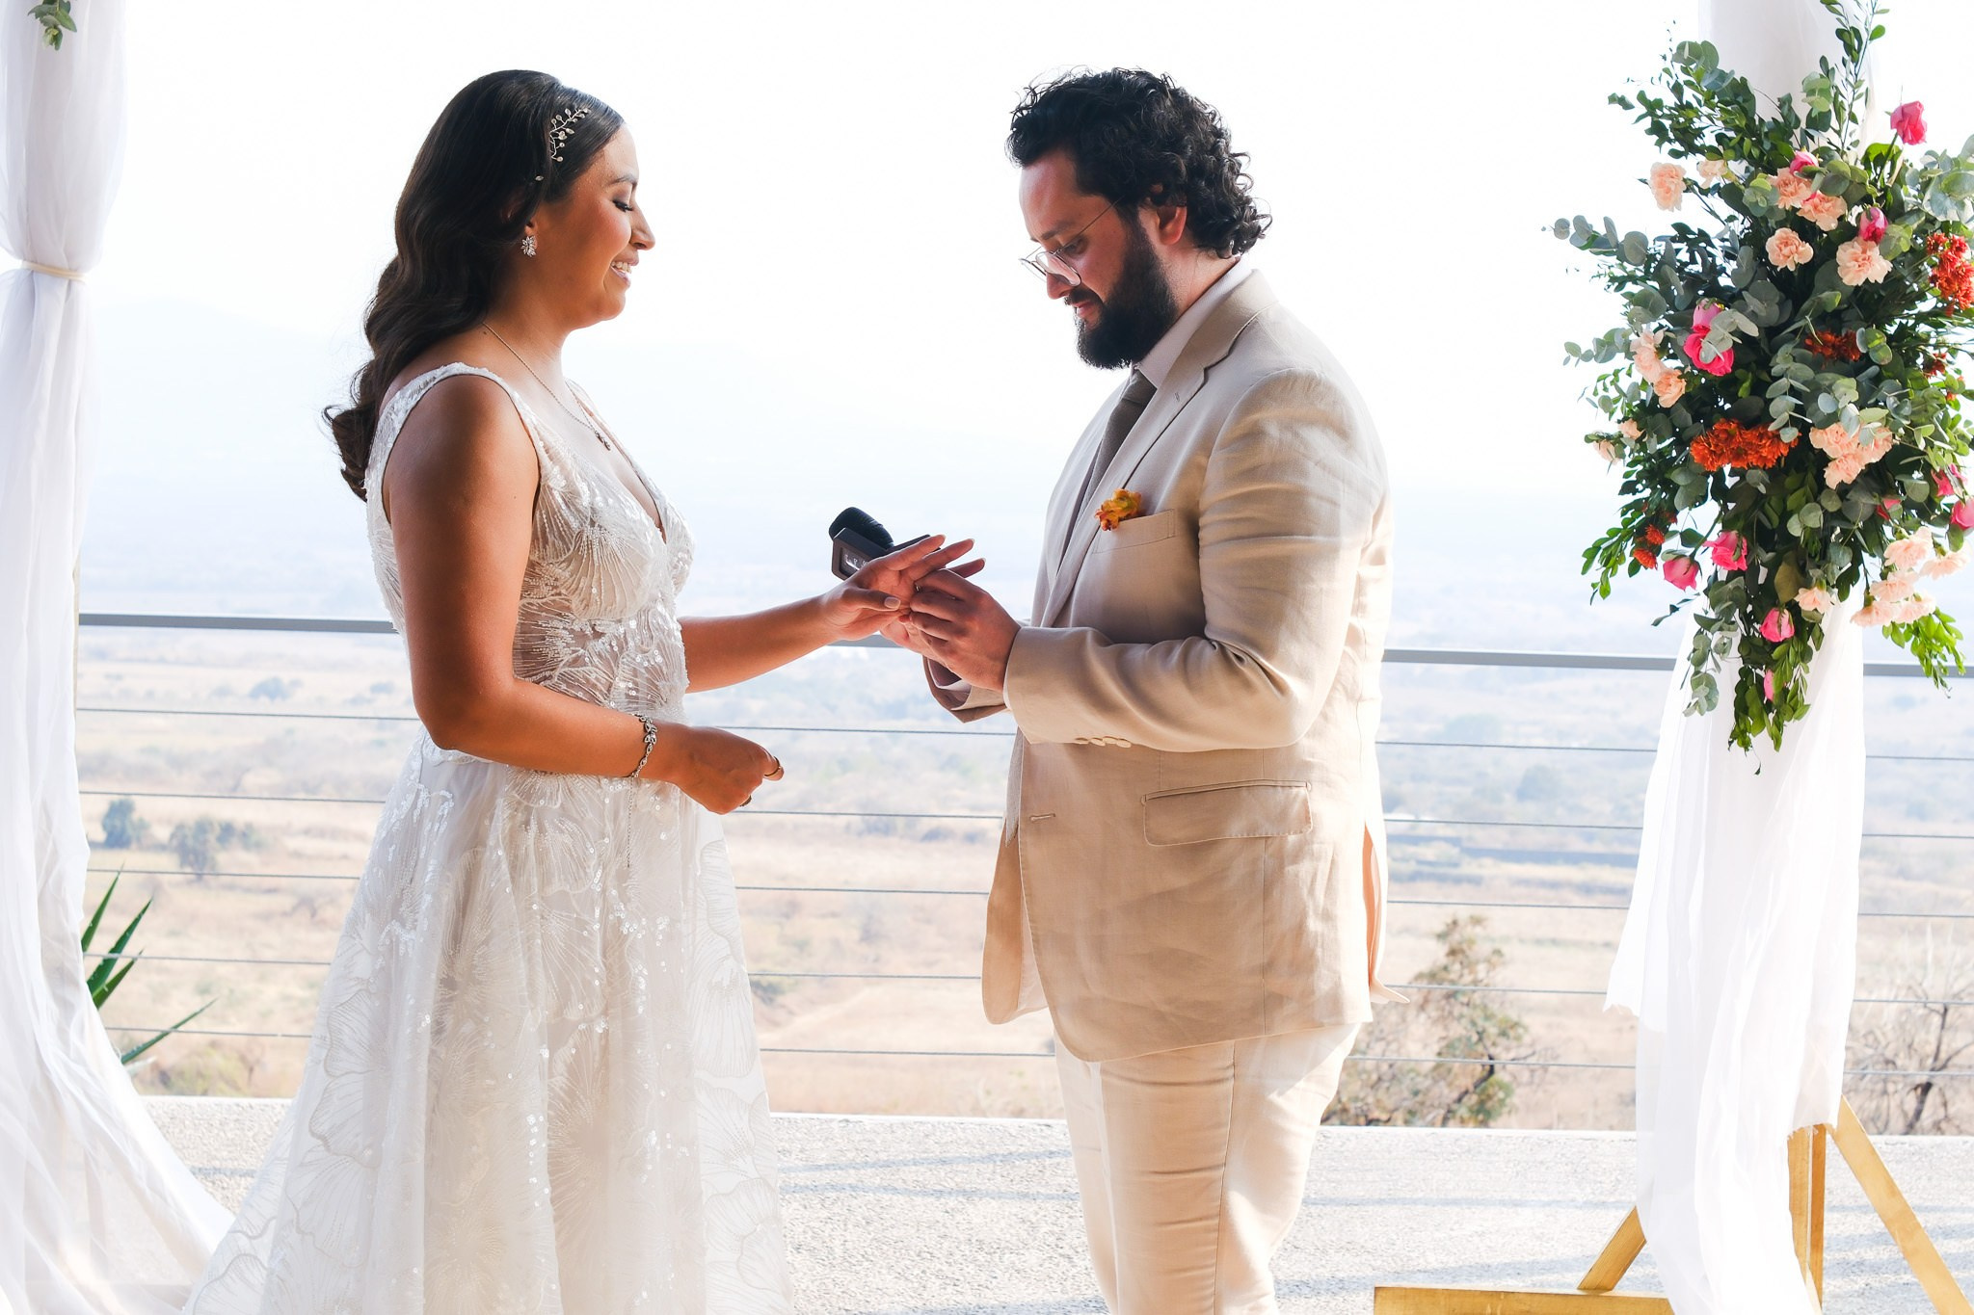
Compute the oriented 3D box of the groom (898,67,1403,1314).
[{"bbox_3d":[0.165,0.269,1.861,0.540,1.740,0.560,0,6,-16],"label":"groom"}]

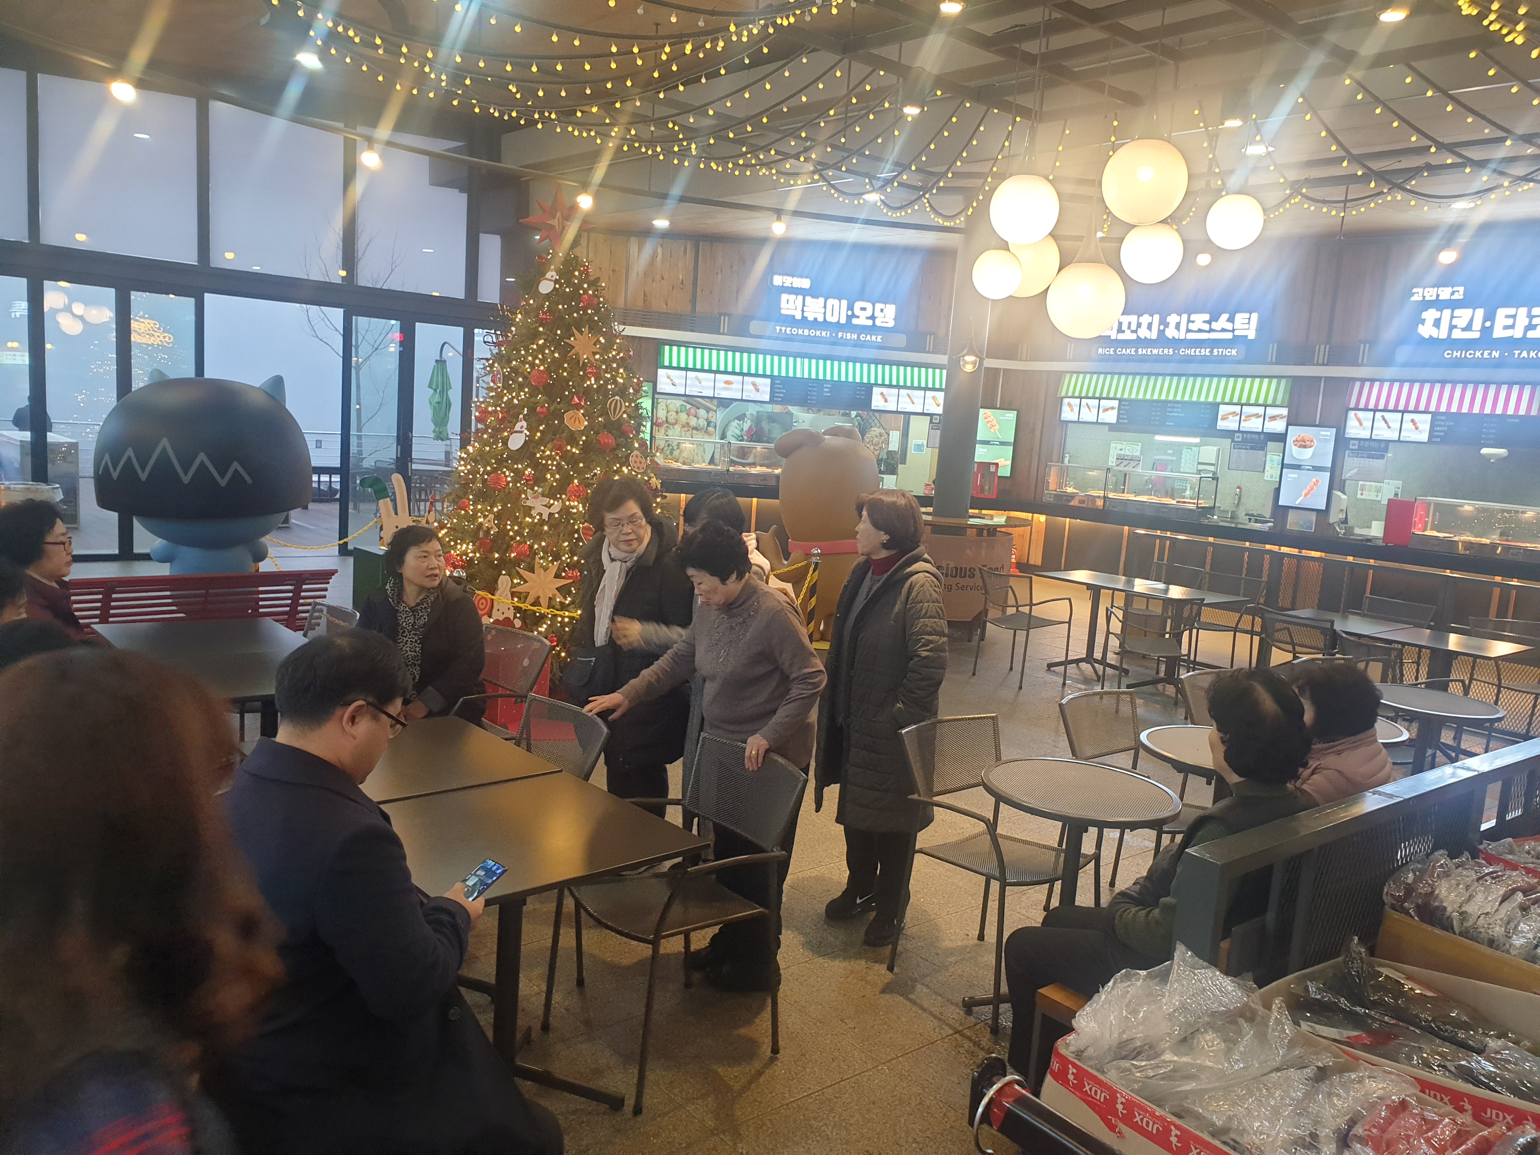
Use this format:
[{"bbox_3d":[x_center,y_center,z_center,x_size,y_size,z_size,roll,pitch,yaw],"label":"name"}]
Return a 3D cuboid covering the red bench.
[{"bbox_3d":[-3.303,0.327,6.643,1.382,0.790,0.680,-3,10,-42],"label":"red bench"}]

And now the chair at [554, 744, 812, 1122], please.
[{"bbox_3d":[-0.276,0.947,3.343,0.545,0.845,0.535,-3,10,-40],"label":"chair"}]

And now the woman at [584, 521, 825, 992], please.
[{"bbox_3d":[-0.170,0.562,3.541,0.580,1.460,0.540,-1,9,-32],"label":"woman"}]

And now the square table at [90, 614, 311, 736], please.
[{"bbox_3d":[-2.181,0.663,4.653,0.700,0.730,1.400,-3,10,-40],"label":"square table"}]

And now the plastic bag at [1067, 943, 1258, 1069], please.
[{"bbox_3d":[0.718,0.791,2.120,0.310,0.150,0.240,-1,9,-32],"label":"plastic bag"}]

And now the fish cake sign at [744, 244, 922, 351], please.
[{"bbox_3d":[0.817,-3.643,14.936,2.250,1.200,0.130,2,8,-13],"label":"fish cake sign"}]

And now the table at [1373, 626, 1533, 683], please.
[{"bbox_3d":[4.108,0.746,7.058,0.710,0.730,0.710,-3,10,-41],"label":"table"}]

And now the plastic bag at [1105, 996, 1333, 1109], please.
[{"bbox_3d":[0.696,0.737,1.796,0.340,0.090,0.190,0,9,-26],"label":"plastic bag"}]

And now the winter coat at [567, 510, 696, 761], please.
[{"bbox_3d":[-0.493,0.234,4.178,0.500,0.890,0.350,5,8,3],"label":"winter coat"}]

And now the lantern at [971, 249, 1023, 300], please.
[{"bbox_3d":[1.326,-1.768,6.750,0.295,0.290,0.295,4,8,0],"label":"lantern"}]

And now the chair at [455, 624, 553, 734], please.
[{"bbox_3d":[-1.238,0.648,4.724,0.570,0.820,0.560,-3,10,-42],"label":"chair"}]

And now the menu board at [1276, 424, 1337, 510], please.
[{"bbox_3d":[6.065,-1.228,13.049,0.530,0.940,0.080,11,10,41],"label":"menu board"}]

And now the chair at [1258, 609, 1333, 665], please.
[{"bbox_3d":[3.391,0.610,7.349,0.570,0.820,0.560,-2,10,-38],"label":"chair"}]

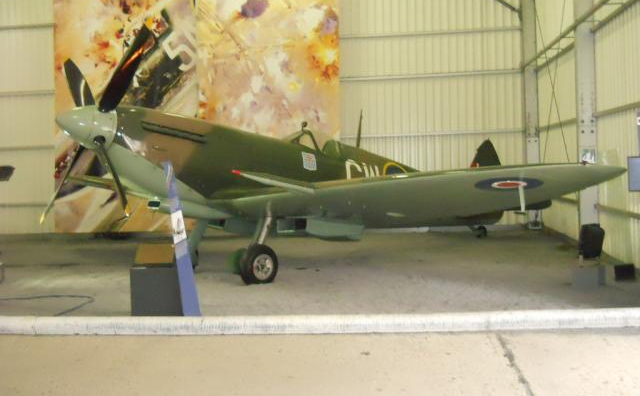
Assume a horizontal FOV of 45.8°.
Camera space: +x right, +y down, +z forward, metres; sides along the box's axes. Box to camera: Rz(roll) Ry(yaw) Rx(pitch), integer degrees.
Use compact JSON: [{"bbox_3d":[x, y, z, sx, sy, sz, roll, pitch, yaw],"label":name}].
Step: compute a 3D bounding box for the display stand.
[{"bbox_3d":[-1.663,0.882,7.887,0.540,0.790,0.400,-2,3,-6],"label":"display stand"}]

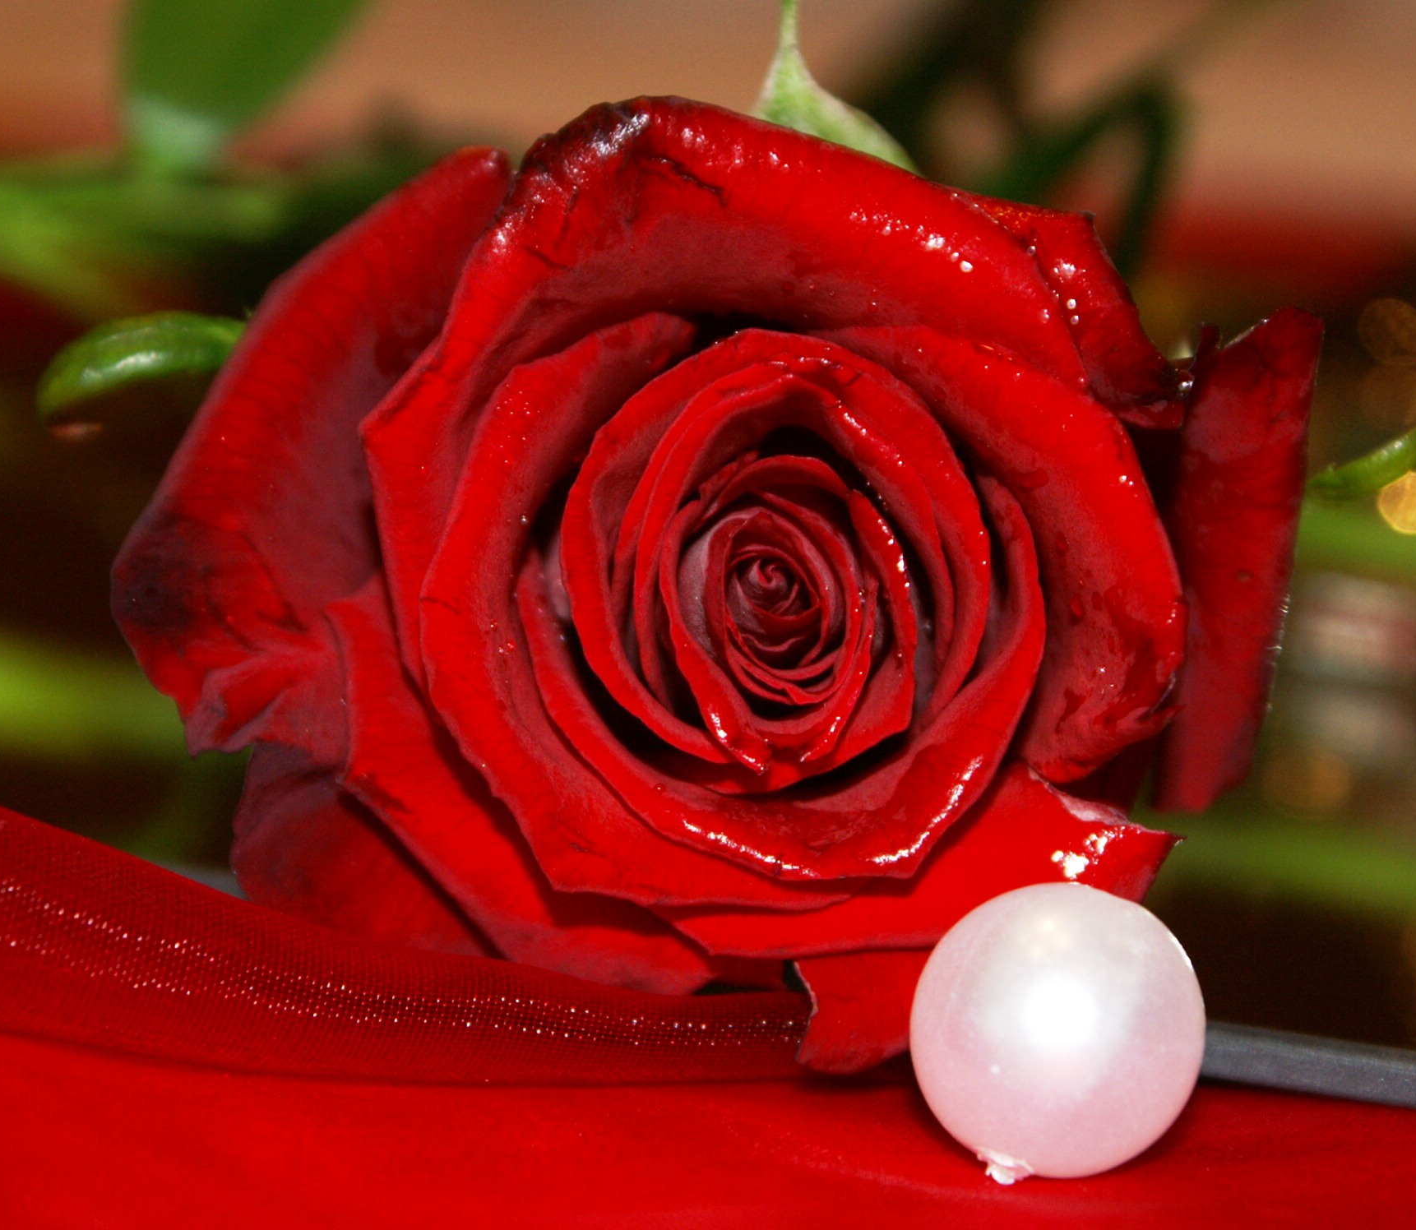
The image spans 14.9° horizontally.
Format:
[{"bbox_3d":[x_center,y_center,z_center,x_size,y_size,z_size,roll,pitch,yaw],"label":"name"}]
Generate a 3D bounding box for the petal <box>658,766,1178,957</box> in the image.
[{"bbox_3d":[0.016,0.018,0.405,0.039,0.012,0.022,2,10,0],"label":"petal"}]

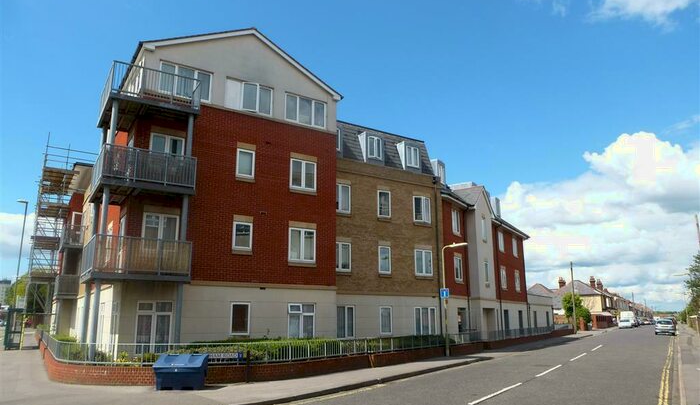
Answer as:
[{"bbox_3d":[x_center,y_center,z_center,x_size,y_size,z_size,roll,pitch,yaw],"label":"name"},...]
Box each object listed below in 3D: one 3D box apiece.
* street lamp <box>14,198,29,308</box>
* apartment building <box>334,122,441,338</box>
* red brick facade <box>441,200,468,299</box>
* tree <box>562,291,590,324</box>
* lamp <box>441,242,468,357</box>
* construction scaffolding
[{"bbox_3d":[-24.503,4.888,35.775,0.750,10.200,0.300,8,-15,-32],"label":"street lamp"},{"bbox_3d":[-1.153,2.248,27.761,7.700,10.600,9.500,8,-15,-32],"label":"apartment building"},{"bbox_3d":[5.834,2.771,28.372,0.800,5.400,4.400,-8,-15,32],"label":"red brick facade"},{"bbox_3d":[23.588,11.285,50.648,3.000,3.720,3.000,-9,-15,33],"label":"tree"},{"bbox_3d":[4.707,4.144,21.115,1.350,4.960,0.280,-9,-15,33],"label":"lamp"},{"bbox_3d":[-18.577,2.546,30.832,2.900,12.400,6.000,8,-15,-32],"label":"construction scaffolding"}]

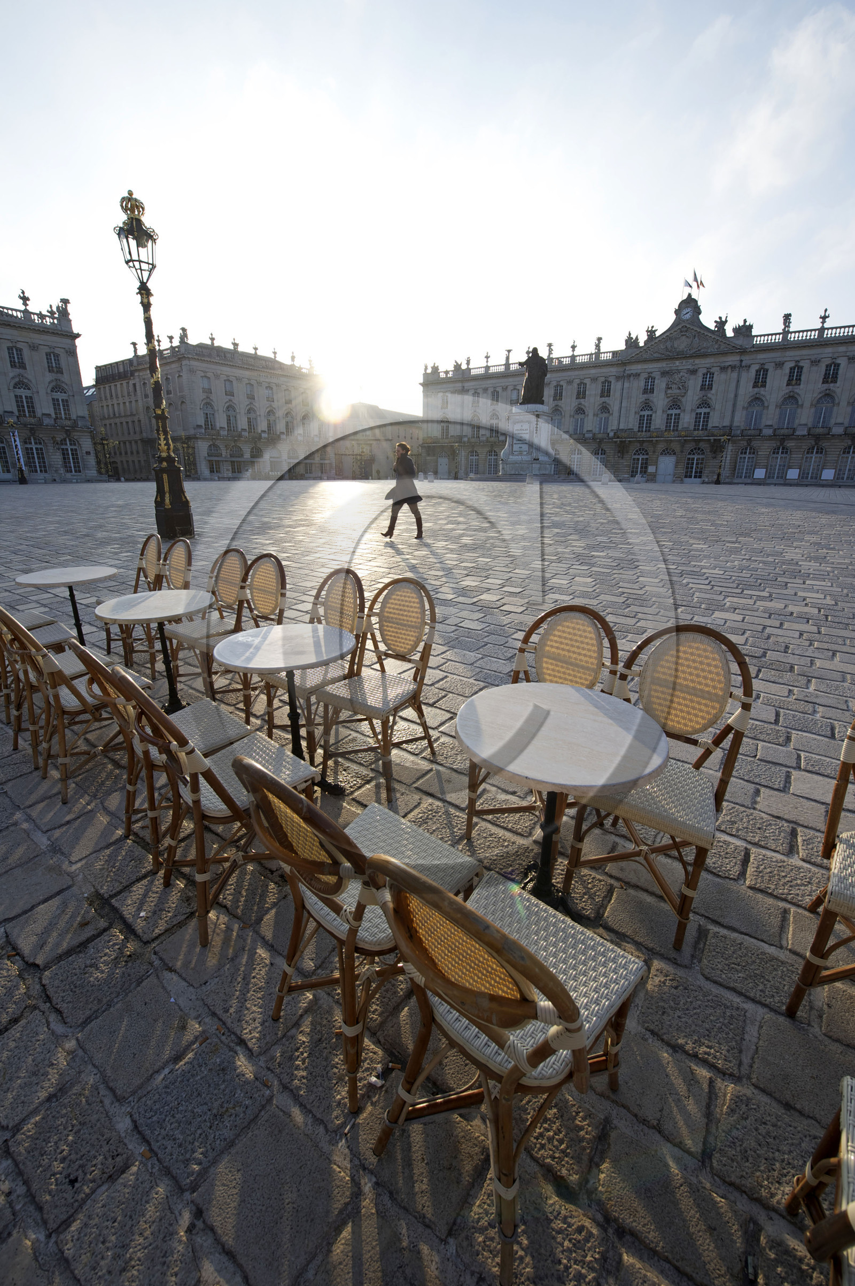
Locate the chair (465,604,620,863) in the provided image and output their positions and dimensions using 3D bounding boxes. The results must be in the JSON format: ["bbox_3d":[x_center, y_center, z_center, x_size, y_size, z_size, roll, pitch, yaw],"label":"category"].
[{"bbox_3d":[0.463,0.364,1.992,0.445,0.940,0.530,17,26,39],"label":"chair"}]

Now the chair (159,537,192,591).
[{"bbox_3d":[-2.086,-0.283,3.933,0.460,0.970,0.530,16,25,37],"label":"chair"}]

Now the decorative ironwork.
[{"bbox_3d":[-5.787,-5.587,10.608,0.740,6.479,0.740,14,23,34],"label":"decorative ironwork"}]

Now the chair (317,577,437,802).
[{"bbox_3d":[-0.211,0.179,2.359,0.412,0.897,0.498,11,22,29],"label":"chair"}]

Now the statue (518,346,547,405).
[{"bbox_3d":[8.475,-21.583,40.355,1.750,4.204,1.400,14,23,34],"label":"statue"}]

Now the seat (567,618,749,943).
[{"bbox_3d":[0.815,0.447,1.756,0.445,0.940,0.530,15,25,36],"label":"seat"}]

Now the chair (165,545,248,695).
[{"bbox_3d":[-1.391,-0.139,3.259,0.412,0.897,0.498,12,23,31],"label":"chair"}]

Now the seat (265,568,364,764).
[{"bbox_3d":[-0.562,0.101,2.580,0.412,0.897,0.498,15,24,36],"label":"seat"}]

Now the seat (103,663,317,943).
[{"bbox_3d":[-0.671,0.434,1.642,0.412,0.897,0.498,18,26,41],"label":"seat"}]

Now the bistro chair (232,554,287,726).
[{"bbox_3d":[-1.138,-0.068,3.223,0.445,0.940,0.530,12,23,31],"label":"bistro chair"}]

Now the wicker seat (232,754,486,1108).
[{"bbox_3d":[-0.174,0.618,1.312,0.445,0.940,0.530,16,26,38],"label":"wicker seat"}]

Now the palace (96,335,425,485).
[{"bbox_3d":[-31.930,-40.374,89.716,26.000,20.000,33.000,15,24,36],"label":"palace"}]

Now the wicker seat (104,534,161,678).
[{"bbox_3d":[-2.431,-0.371,4.178,0.460,0.970,0.530,16,25,37],"label":"wicker seat"}]

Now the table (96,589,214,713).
[{"bbox_3d":[-1.612,0.095,3.111,0.635,0.725,0.635,15,25,37],"label":"table"}]

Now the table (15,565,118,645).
[{"bbox_3d":[-2.882,-0.202,4.108,0.680,0.720,0.680,16,25,37],"label":"table"}]

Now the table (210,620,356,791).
[{"bbox_3d":[-0.613,0.316,2.306,0.605,0.675,0.605,0,19,0],"label":"table"}]

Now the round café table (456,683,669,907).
[{"bbox_3d":[0.391,0.563,1.606,0.605,0.675,0.605,0,19,0],"label":"round café table"}]

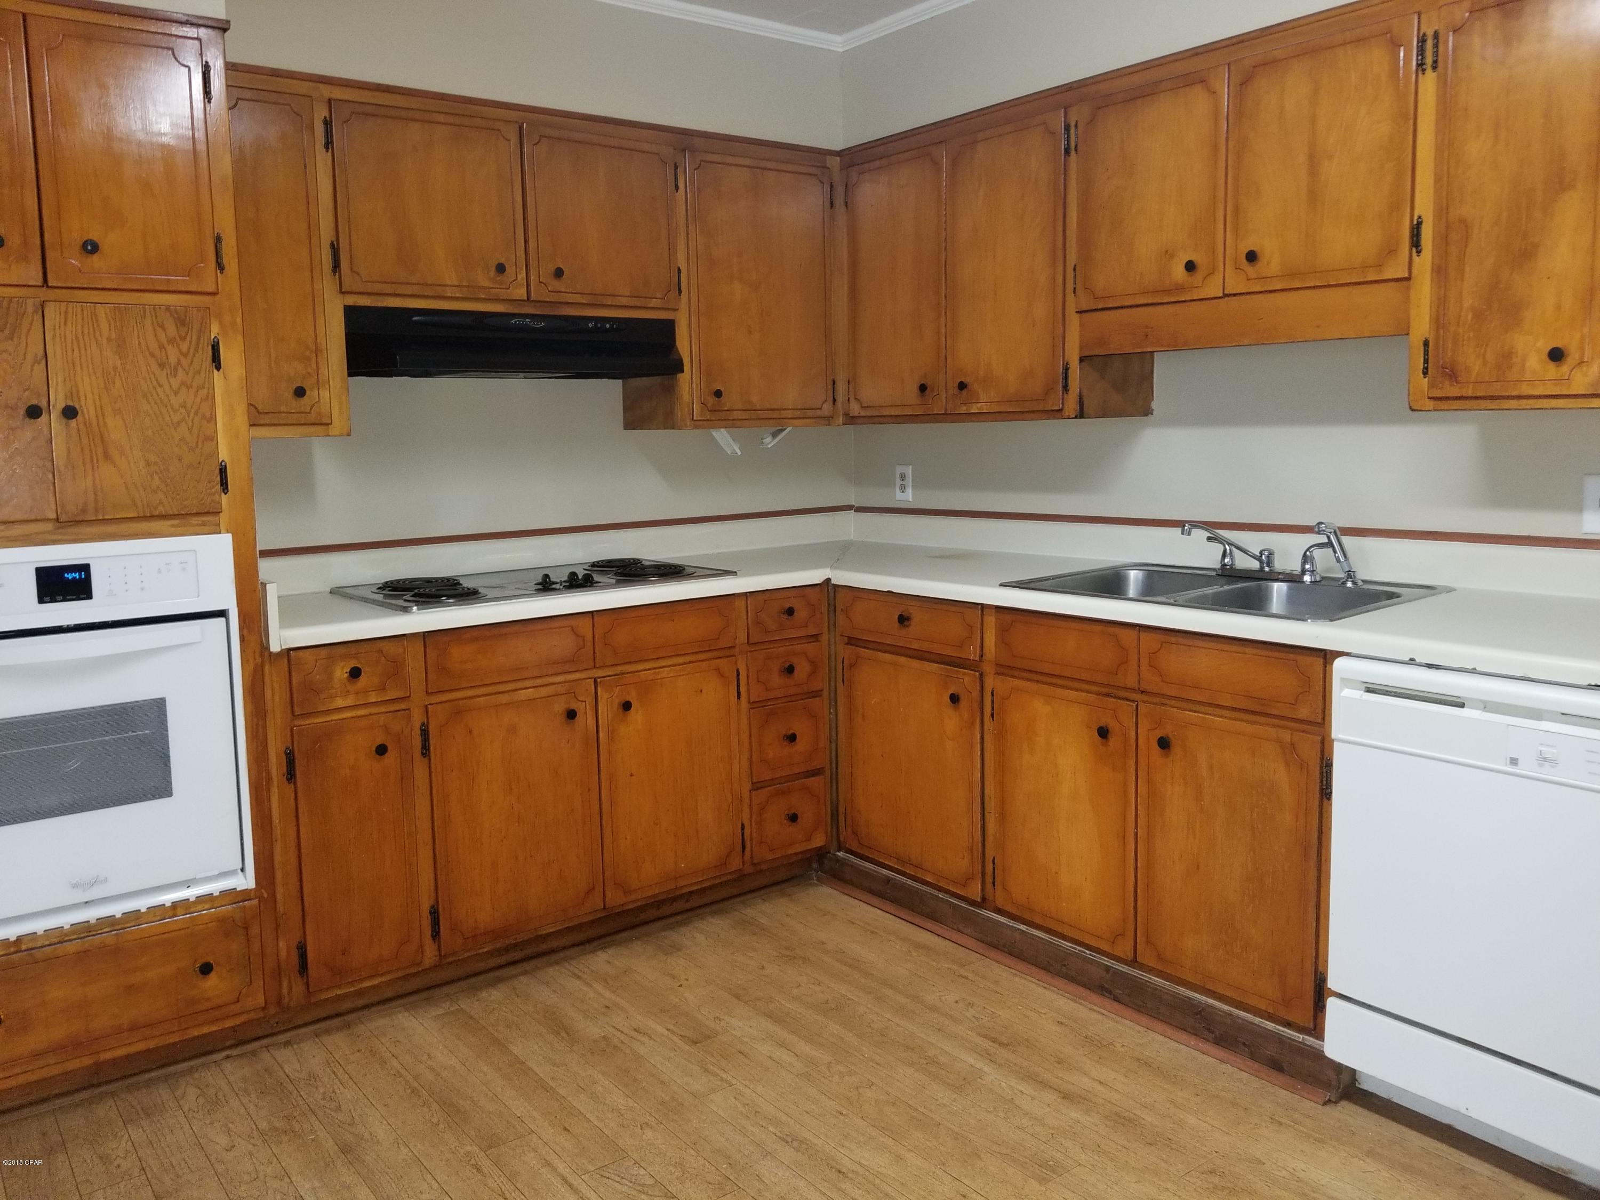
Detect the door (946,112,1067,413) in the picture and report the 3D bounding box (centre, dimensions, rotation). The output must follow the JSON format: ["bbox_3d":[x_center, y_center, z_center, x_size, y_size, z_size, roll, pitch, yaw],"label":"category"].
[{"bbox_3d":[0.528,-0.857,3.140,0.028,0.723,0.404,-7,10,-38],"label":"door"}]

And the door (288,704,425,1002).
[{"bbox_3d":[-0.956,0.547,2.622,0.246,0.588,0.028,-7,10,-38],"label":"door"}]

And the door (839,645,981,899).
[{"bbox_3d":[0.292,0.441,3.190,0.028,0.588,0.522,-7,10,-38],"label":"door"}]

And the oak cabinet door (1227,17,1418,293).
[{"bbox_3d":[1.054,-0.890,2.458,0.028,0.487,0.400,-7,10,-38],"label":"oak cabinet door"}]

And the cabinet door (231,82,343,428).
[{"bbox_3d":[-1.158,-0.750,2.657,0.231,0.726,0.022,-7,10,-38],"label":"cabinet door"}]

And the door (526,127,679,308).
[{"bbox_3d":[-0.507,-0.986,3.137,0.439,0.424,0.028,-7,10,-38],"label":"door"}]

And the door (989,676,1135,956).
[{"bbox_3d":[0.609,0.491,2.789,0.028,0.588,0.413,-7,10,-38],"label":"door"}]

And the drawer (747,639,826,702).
[{"bbox_3d":[-0.143,0.176,3.464,0.256,0.141,0.380,-7,10,-36],"label":"drawer"}]

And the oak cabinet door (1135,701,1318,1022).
[{"bbox_3d":[0.868,0.525,2.453,0.022,0.582,0.403,-7,10,-38],"label":"oak cabinet door"}]

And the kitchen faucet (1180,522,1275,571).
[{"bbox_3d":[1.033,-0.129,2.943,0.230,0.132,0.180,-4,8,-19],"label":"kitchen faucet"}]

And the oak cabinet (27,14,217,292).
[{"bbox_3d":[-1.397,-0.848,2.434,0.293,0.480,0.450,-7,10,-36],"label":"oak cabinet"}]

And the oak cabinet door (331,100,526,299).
[{"bbox_3d":[-0.874,-0.939,2.863,0.460,0.422,0.022,-7,10,-38],"label":"oak cabinet door"}]

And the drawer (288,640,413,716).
[{"bbox_3d":[-1.081,0.143,2.749,0.248,0.140,0.380,-7,10,-36],"label":"drawer"}]

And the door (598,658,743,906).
[{"bbox_3d":[-0.329,0.454,3.064,0.415,0.577,0.022,-7,10,-38],"label":"door"}]

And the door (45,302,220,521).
[{"bbox_3d":[-1.239,-0.349,2.240,0.281,0.389,0.022,-7,10,-38],"label":"door"}]

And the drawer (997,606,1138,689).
[{"bbox_3d":[0.761,0.084,2.836,0.430,0.146,0.404,-7,10,-38],"label":"drawer"}]

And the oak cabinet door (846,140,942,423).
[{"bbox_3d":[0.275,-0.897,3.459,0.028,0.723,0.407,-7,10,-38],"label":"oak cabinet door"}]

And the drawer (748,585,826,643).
[{"bbox_3d":[-0.146,0.021,3.444,0.253,0.134,0.380,-7,10,-36],"label":"drawer"}]

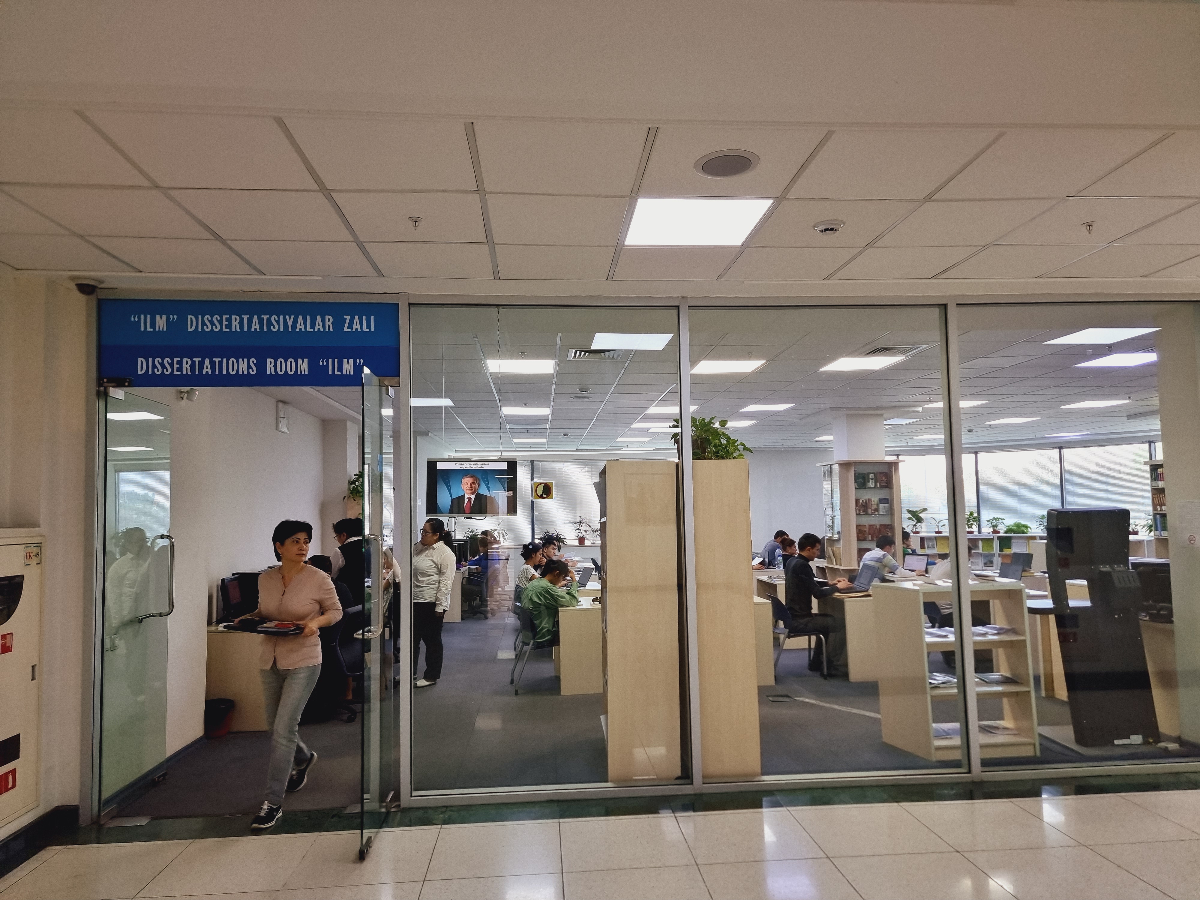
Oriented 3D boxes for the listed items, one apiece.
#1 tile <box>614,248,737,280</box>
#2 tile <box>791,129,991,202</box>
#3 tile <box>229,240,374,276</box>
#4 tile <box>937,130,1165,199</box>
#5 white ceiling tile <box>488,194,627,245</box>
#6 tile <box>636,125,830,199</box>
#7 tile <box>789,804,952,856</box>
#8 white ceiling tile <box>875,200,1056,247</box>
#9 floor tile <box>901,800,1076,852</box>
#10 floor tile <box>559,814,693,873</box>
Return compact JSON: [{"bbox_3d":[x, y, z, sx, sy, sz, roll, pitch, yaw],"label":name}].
[{"bbox_3d":[0.375,-0.952,4.229,0.580,0.015,0.580,-1,-4,-4],"label":"tile"},{"bbox_3d":[1.059,-1.064,3.100,0.588,0.025,0.560,-1,-4,-4],"label":"tile"},{"bbox_3d":[-1.418,-0.933,4.046,0.595,0.020,0.570,-1,-4,-5],"label":"tile"},{"bbox_3d":[1.665,-1.078,3.140,0.588,0.025,0.560,-1,-4,-4],"label":"tile"},{"bbox_3d":[-0.188,-0.997,3.592,0.588,0.025,0.588,-1,-4,-4],"label":"white ceiling tile"},{"bbox_3d":[0.458,-1.052,3.036,0.590,0.020,0.590,-1,-5,-4],"label":"tile"},{"bbox_3d":[1.311,1.866,4.092,0.600,0.015,0.600,-1,-5,-4],"label":"tile"},{"bbox_3d":[1.616,-1.017,3.724,0.580,0.015,0.590,-1,-4,-4],"label":"white ceiling tile"},{"bbox_3d":[1.911,1.858,4.133,0.600,0.015,0.600,-1,-5,-4],"label":"floor tile"},{"bbox_3d":[0.115,1.882,3.983,0.595,0.015,0.600,-1,-4,-5],"label":"floor tile"}]

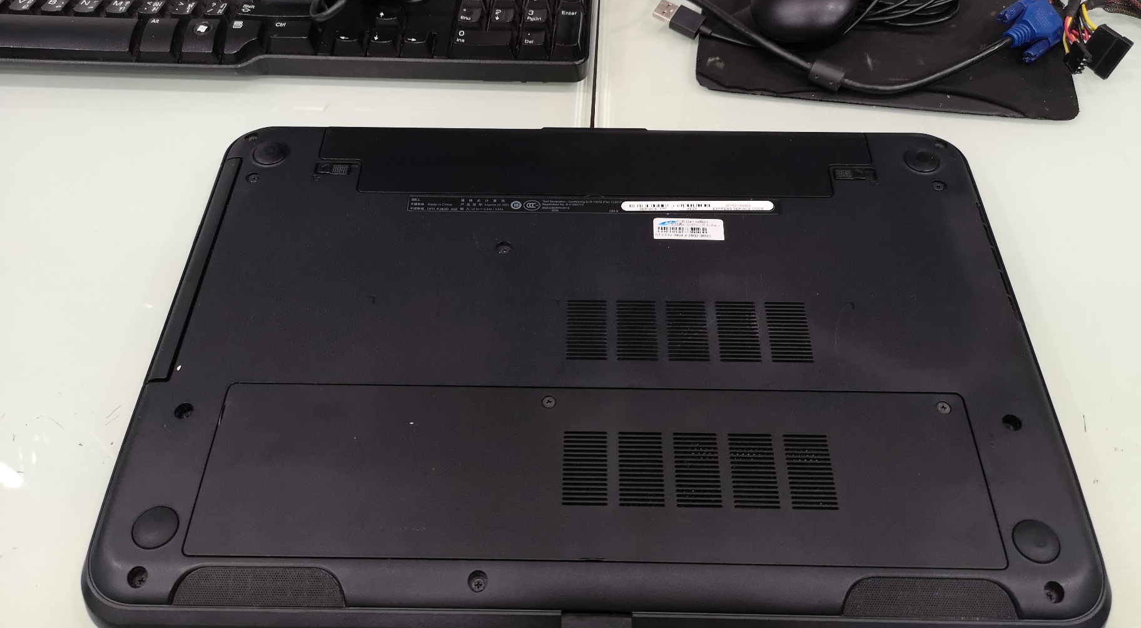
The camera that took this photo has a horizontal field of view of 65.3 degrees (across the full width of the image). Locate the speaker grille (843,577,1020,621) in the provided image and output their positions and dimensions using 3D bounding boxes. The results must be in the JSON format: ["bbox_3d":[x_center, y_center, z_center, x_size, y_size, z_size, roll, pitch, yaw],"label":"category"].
[{"bbox_3d":[0.127,0.101,0.315,0.061,0.003,0.014,1,74,1],"label":"speaker grille"}]

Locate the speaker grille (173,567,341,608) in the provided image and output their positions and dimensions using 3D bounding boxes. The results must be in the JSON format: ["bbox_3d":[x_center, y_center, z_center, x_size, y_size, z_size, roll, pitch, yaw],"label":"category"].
[{"bbox_3d":[-0.111,0.098,0.319,0.063,0.003,0.013,0,74,1],"label":"speaker grille"}]

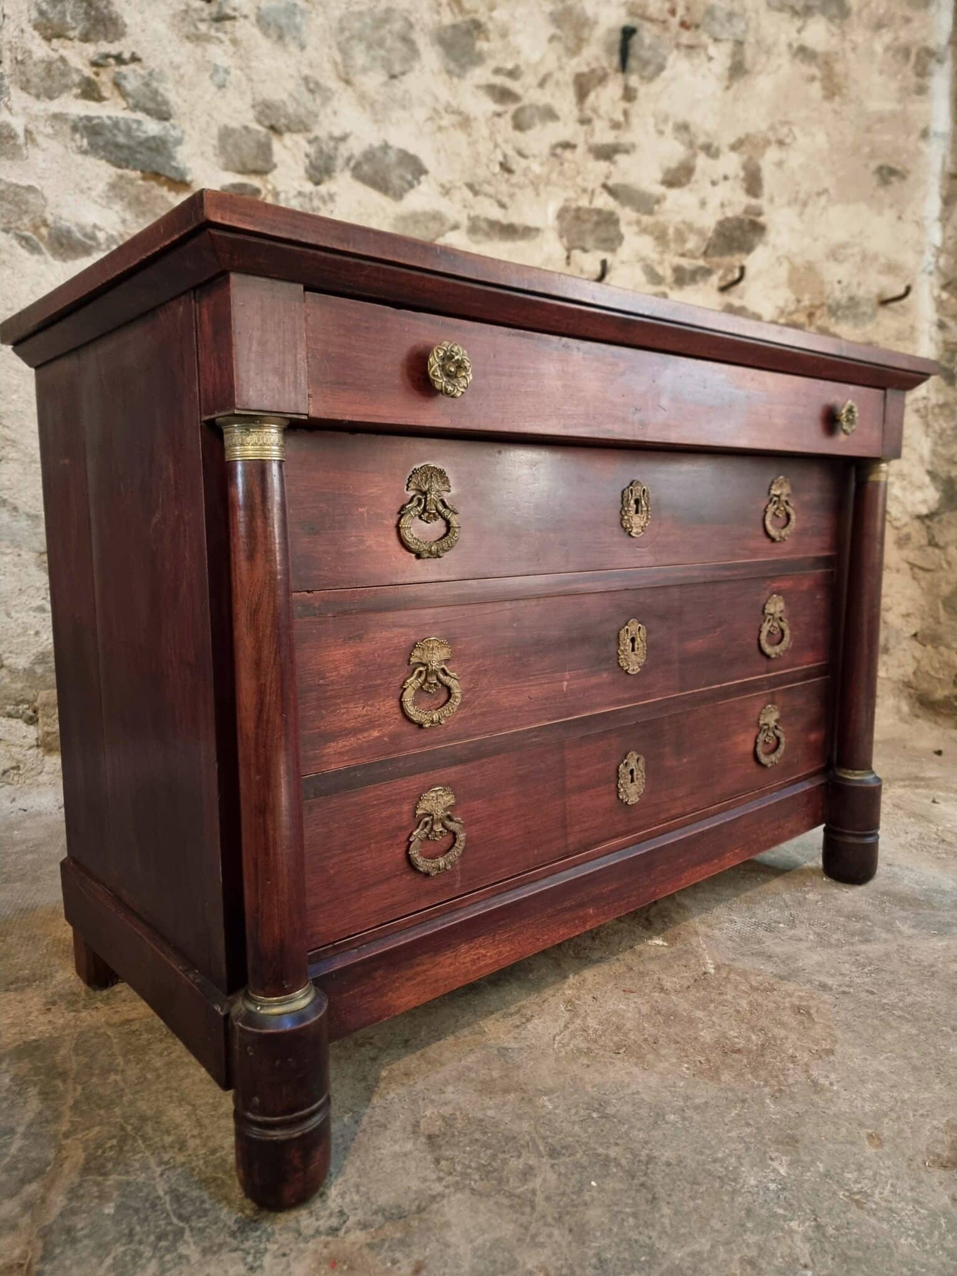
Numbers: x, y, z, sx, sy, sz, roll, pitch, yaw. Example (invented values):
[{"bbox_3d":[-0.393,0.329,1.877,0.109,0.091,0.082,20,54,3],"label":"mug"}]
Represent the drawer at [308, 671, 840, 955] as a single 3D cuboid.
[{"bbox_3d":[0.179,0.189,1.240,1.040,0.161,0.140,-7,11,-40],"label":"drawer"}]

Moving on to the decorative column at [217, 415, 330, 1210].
[{"bbox_3d":[-0.191,0.169,0.814,0.092,0.727,0.092,-7,11,-40],"label":"decorative column"}]

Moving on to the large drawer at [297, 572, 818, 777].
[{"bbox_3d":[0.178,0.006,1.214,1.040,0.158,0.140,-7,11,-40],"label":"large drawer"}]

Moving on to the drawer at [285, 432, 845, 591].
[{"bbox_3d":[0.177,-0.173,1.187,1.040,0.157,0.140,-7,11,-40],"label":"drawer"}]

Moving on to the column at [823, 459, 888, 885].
[{"bbox_3d":[0.654,0.064,1.517,0.092,0.727,0.092,-7,11,-40],"label":"column"}]

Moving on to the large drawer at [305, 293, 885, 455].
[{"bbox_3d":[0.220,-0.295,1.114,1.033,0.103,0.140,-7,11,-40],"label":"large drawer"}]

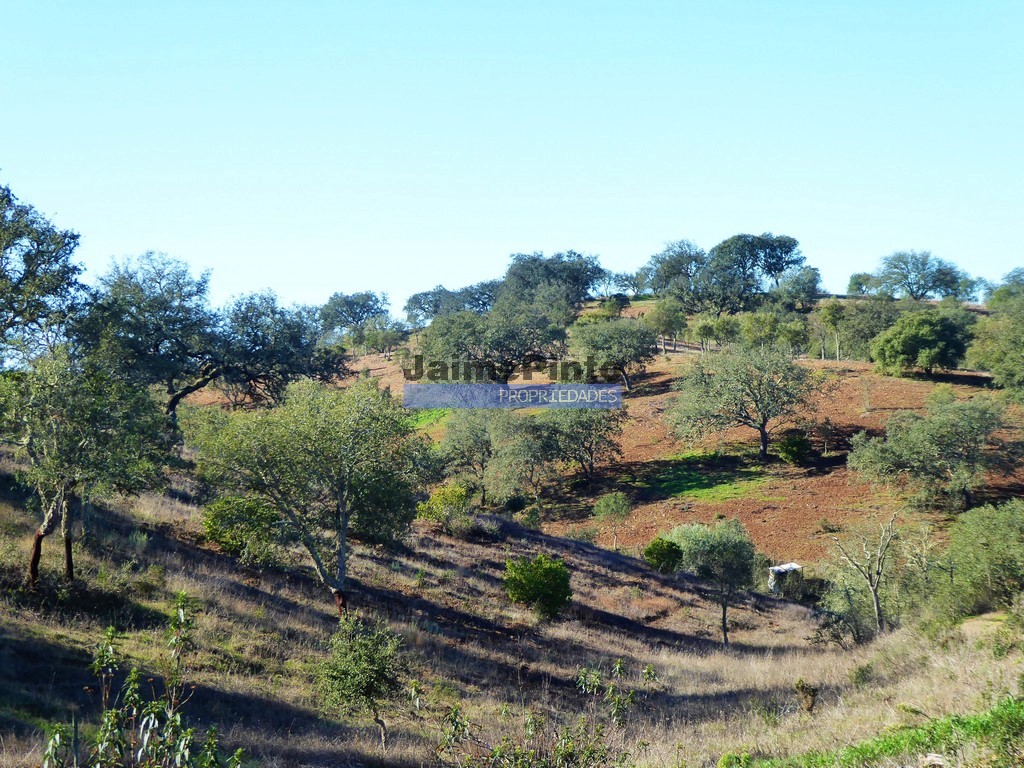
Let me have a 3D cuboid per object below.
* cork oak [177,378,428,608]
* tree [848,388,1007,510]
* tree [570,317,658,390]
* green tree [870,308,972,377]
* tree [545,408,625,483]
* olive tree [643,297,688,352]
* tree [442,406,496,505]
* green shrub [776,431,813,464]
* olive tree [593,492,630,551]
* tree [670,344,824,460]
[{"bbox_3d":[-5.117,2.774,62.000,5.920,5.820,5.920,0,1,0],"label":"cork oak"},{"bbox_3d":[19.004,2.996,115.000,7.080,5.470,6.370,0,2,0],"label":"tree"},{"bbox_3d":[7.256,-2.159,178.000,6.230,5.240,5.920,0,1,0],"label":"tree"},{"bbox_3d":[24.104,-2.443,148.000,5.880,3.920,5.590,0,2,0],"label":"green tree"},{"bbox_3d":[4.296,3.489,145.000,4.610,4.380,4.610,0,1,0],"label":"tree"},{"bbox_3d":[9.646,-3.739,158.000,2.830,3.450,2.830,0,2,0],"label":"olive tree"},{"bbox_3d":[-1.955,3.258,113.000,2.470,4.230,2.470,0,2,0],"label":"tree"},{"bbox_3d":[13.932,3.132,124.000,1.740,1.640,1.740,0,2,0],"label":"green shrub"},{"bbox_3d":[4.155,5.742,105.000,1.560,2.370,1.560,0,2,0],"label":"olive tree"},{"bbox_3d":[11.708,0.920,125.000,7.500,5.650,6.750,0,2,0],"label":"tree"}]

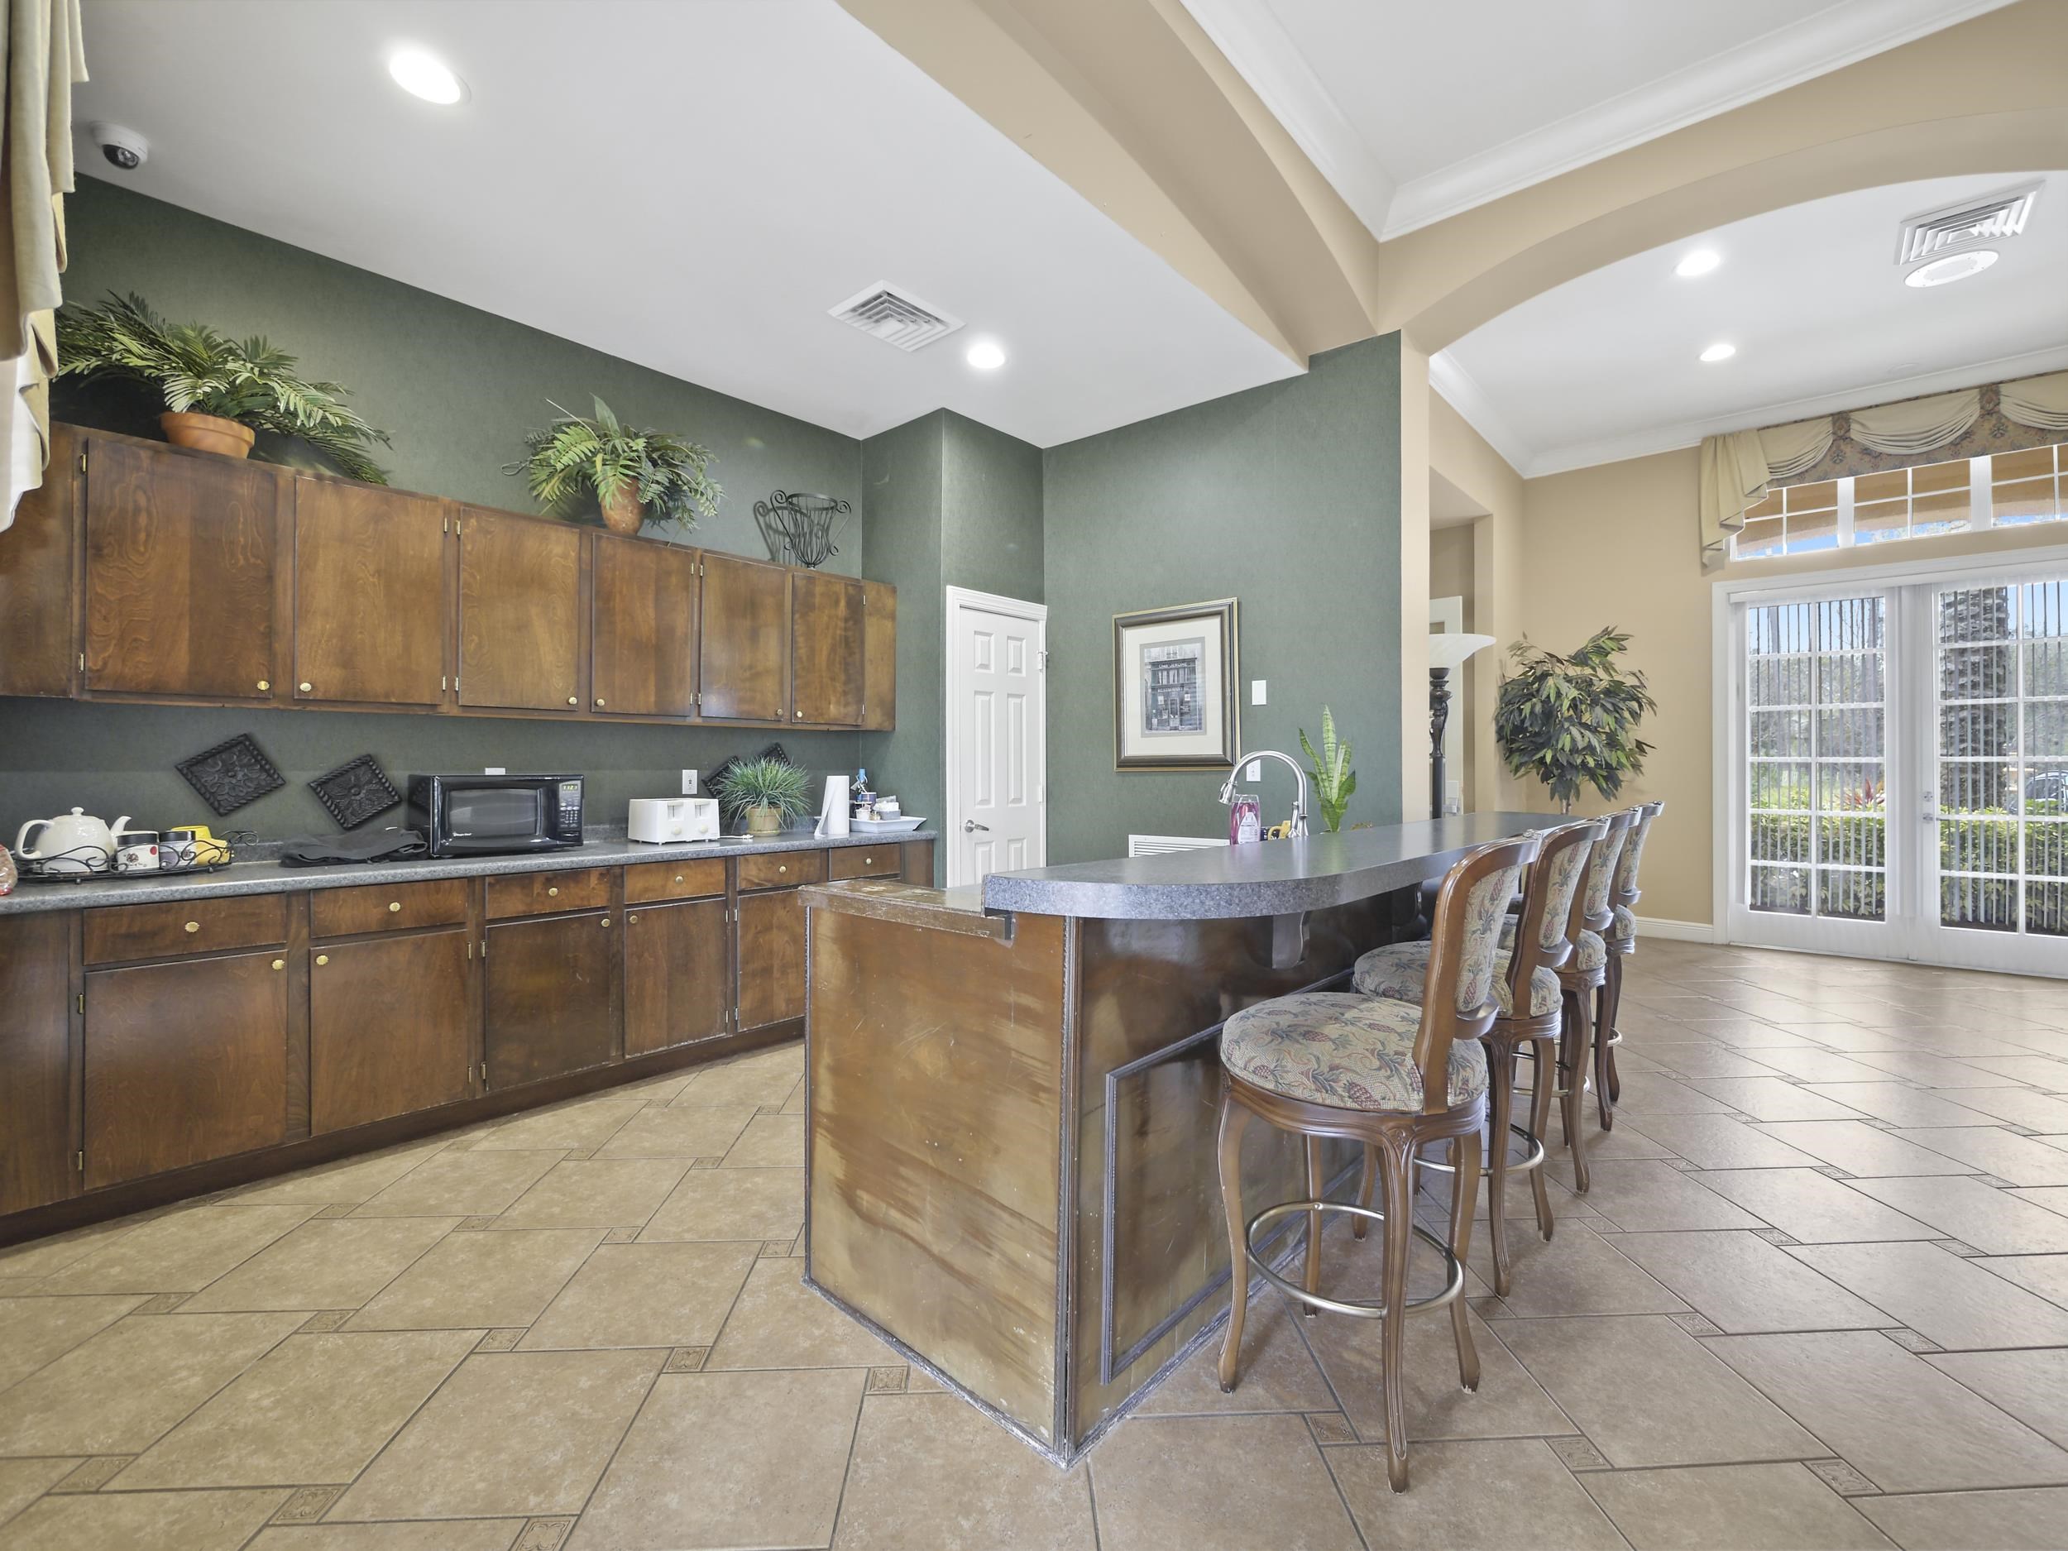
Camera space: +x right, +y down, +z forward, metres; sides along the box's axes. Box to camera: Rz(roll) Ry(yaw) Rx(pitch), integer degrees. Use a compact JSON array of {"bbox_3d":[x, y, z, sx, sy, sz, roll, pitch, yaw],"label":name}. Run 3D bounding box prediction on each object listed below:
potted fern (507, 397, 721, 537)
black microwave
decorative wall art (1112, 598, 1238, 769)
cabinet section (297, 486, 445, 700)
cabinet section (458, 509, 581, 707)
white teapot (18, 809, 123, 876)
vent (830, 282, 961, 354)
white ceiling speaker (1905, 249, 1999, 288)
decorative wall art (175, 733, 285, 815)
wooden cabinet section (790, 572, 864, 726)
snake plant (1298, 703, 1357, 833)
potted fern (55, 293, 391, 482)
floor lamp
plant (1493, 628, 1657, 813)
[{"bbox_3d":[-1.694,-1.272,3.464,0.520,0.560,0.770,0,0,43],"label":"potted fern"},{"bbox_3d":[-2.102,0.150,3.278,0.369,0.300,0.499,0,0,41],"label":"black microwave"},{"bbox_3d":[0.694,-0.429,4.185,0.720,0.820,0.045,0,0,43],"label":"decorative wall art"},{"bbox_3d":[-2.344,-0.601,2.932,0.320,0.720,0.401,0,0,44],"label":"cabinet section"},{"bbox_3d":[-2.035,-0.603,3.252,0.320,0.720,0.405,0,0,44],"label":"cabinet section"},{"bbox_3d":[-2.863,0.196,2.499,0.153,0.202,0.231,0,1,43],"label":"white teapot"},{"bbox_3d":[-0.564,-1.882,3.467,0.355,0.030,0.433,0,1,43],"label":"vent"},{"bbox_3d":[4.517,-2.478,4.117,0.310,0.040,0.310,0,0,44],"label":"white ceiling speaker"},{"bbox_3d":[-2.654,0.001,2.775,0.025,0.200,0.200,0,34,43],"label":"decorative wall art"},{"bbox_3d":[-1.117,-0.608,4.203,0.320,0.720,0.405,0,0,44],"label":"wooden cabinet section"},{"bbox_3d":[1.056,0.010,2.994,0.180,0.520,0.200,0,0,43],"label":"snake plant"},{"bbox_3d":[-2.581,-1.216,2.700,0.473,0.433,0.827,0,1,43],"label":"potted fern"},{"bbox_3d":[1.910,0.260,3.956,0.480,1.860,0.480,0,0,43],"label":"floor lamp"},{"bbox_3d":[3.710,0.080,5.776,0.950,2.204,0.930,0,0,43],"label":"plant"}]

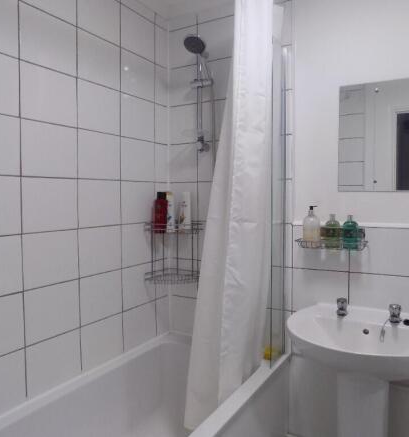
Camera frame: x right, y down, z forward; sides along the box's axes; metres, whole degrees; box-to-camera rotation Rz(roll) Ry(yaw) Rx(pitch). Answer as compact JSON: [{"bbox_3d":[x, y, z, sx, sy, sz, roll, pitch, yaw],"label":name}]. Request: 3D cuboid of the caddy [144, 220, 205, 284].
[{"bbox_3d":[-0.162,0.166,2.022,0.310,0.300,0.190,-1,3,-15],"label":"caddy"}]

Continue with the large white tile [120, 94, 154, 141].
[{"bbox_3d":[-0.323,-0.480,1.869,0.010,0.200,0.250,1,3,30],"label":"large white tile"}]

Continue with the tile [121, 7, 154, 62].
[{"bbox_3d":[-0.320,-0.883,1.874,0.010,0.200,0.250,1,3,30],"label":"tile"}]

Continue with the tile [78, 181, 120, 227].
[{"bbox_3d":[-0.450,-0.064,1.669,0.010,0.200,0.250,1,3,30],"label":"tile"}]

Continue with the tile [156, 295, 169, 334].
[{"bbox_3d":[-0.220,0.513,2.072,0.010,0.191,0.115,1,3,30],"label":"tile"}]

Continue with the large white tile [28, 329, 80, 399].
[{"bbox_3d":[-0.574,0.542,1.477,0.010,0.188,0.248,2,3,30],"label":"large white tile"}]

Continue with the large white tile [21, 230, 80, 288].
[{"bbox_3d":[-0.578,0.151,1.470,0.010,0.200,0.250,1,3,30],"label":"large white tile"}]

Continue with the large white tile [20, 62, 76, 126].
[{"bbox_3d":[-0.568,-0.450,1.431,0.010,0.197,0.249,1,3,30],"label":"large white tile"}]

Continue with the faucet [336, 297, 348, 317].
[{"bbox_3d":[0.558,0.359,1.578,0.045,0.073,0.085,2,3,30],"label":"faucet"}]

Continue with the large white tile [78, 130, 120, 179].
[{"bbox_3d":[-0.451,-0.268,1.672,0.010,0.200,0.250,1,3,30],"label":"large white tile"}]

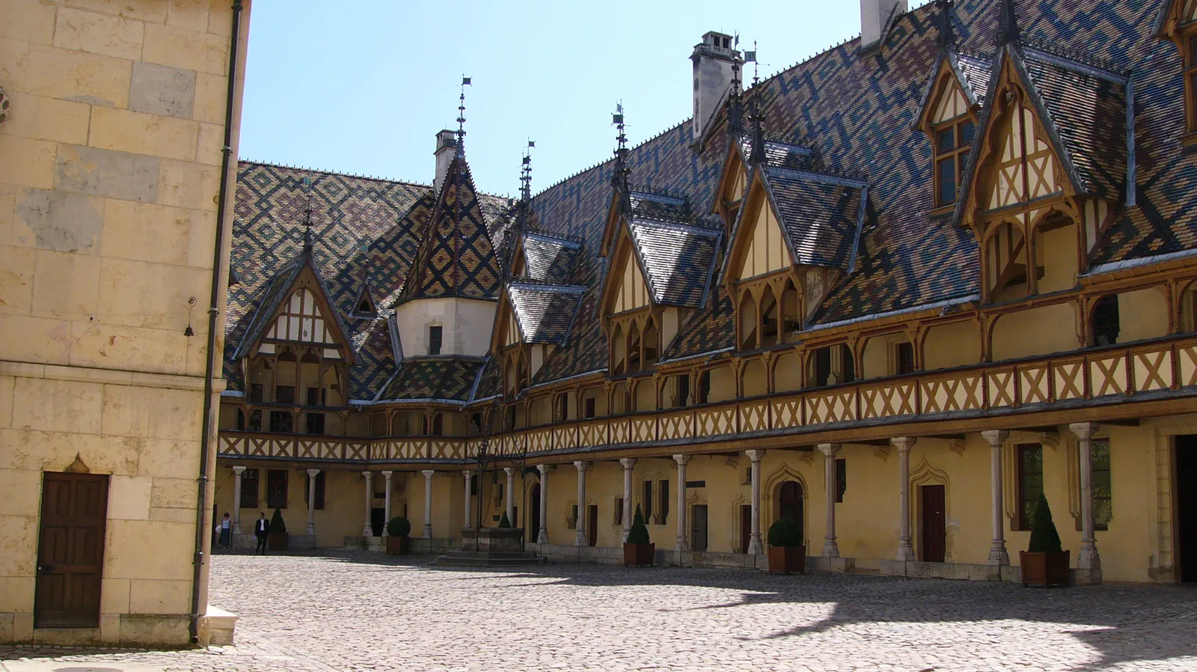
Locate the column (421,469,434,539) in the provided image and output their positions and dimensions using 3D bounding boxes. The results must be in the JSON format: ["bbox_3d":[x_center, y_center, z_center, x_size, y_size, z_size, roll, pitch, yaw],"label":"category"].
[{"bbox_3d":[-8.312,8.207,60.632,0.510,3.250,0.510,6,-10,-28],"label":"column"}]

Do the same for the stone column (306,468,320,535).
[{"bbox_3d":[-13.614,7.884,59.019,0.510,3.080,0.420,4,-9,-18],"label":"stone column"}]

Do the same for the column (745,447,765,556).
[{"bbox_3d":[4.946,5.178,39.077,0.510,3.250,0.510,6,-10,-28],"label":"column"}]

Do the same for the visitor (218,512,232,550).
[{"bbox_3d":[-17.753,9.273,59.200,0.580,1.692,0.400,2,-9,-8],"label":"visitor"}]

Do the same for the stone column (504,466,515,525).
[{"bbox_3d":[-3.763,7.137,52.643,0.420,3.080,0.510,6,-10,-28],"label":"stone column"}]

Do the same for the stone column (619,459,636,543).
[{"bbox_3d":[1.101,6.194,46.222,0.510,3.250,0.510,1,-9,0],"label":"stone column"}]

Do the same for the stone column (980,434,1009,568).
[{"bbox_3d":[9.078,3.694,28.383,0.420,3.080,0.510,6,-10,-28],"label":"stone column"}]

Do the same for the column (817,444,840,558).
[{"bbox_3d":[6.680,4.720,35.854,0.510,3.250,0.510,6,-10,-28],"label":"column"}]

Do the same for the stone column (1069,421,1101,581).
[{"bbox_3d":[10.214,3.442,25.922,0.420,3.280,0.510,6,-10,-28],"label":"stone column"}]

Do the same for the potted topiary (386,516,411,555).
[{"bbox_3d":[-8.567,8.525,53.291,0.950,1.620,0.950,-3,-10,25],"label":"potted topiary"}]

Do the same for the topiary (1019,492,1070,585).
[{"bbox_3d":[9.287,4.234,25.892,0.700,1.940,0.700,6,-10,-28],"label":"topiary"}]

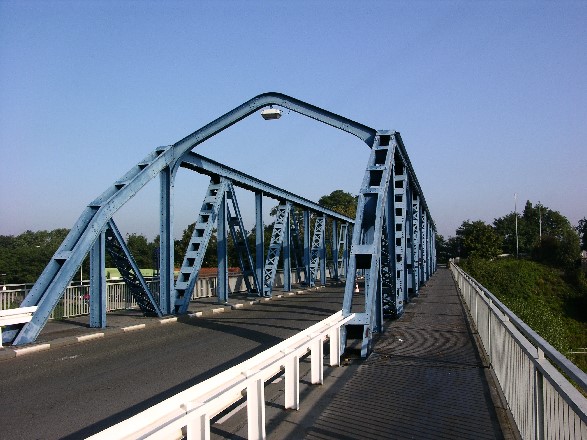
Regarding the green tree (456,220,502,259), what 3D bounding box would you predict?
[{"bbox_3d":[23.509,2.528,75.000,5.700,5.100,5.400,-2,-4,17],"label":"green tree"}]

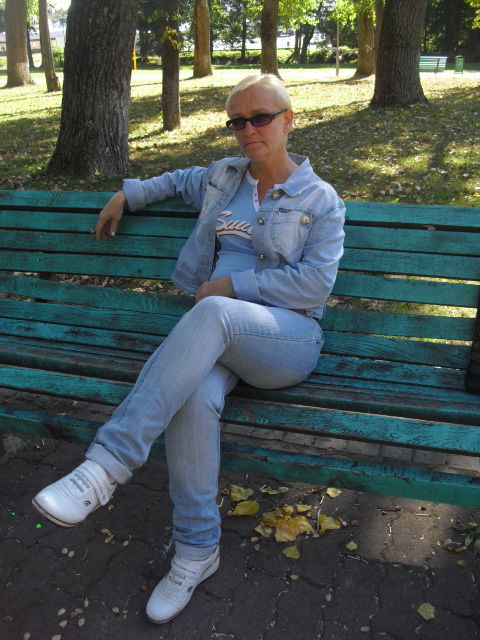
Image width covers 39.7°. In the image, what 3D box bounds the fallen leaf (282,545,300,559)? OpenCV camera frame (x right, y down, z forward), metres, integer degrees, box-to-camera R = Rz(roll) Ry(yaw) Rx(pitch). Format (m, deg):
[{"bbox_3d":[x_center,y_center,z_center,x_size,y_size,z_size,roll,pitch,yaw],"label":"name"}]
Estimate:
[{"bbox_3d":[0.150,0.676,1.944,0.056,0.013,0.050,-1,23,0],"label":"fallen leaf"}]

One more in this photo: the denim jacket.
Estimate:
[{"bbox_3d":[-0.040,-0.205,1.890,0.670,0.490,0.420,7,24,18],"label":"denim jacket"}]

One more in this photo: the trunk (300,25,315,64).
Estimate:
[{"bbox_3d":[4.259,-17.384,42.000,0.800,2.400,0.600,-1,23,0],"label":"trunk"}]

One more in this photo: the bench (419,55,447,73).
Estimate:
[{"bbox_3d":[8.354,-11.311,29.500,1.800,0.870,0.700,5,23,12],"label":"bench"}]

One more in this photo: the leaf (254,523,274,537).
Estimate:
[{"bbox_3d":[0.076,0.641,2.027,0.060,0.015,0.050,-1,23,0],"label":"leaf"}]

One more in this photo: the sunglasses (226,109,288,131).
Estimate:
[{"bbox_3d":[0.053,-0.583,1.915,0.147,0.040,0.142,-1,26,24],"label":"sunglasses"}]

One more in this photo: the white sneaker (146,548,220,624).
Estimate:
[{"bbox_3d":[-0.142,0.704,1.808,0.090,0.100,0.245,16,28,35],"label":"white sneaker"}]

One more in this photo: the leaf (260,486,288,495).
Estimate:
[{"bbox_3d":[0.115,0.572,2.219,0.090,0.020,0.045,-1,23,0],"label":"leaf"}]

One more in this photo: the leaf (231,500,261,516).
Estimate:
[{"bbox_3d":[0.018,0.608,2.142,0.095,0.015,0.075,-1,23,0],"label":"leaf"}]

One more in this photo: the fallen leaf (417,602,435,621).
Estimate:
[{"bbox_3d":[0.489,0.768,1.754,0.046,0.008,0.055,-1,23,0],"label":"fallen leaf"}]

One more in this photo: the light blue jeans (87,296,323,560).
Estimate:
[{"bbox_3d":[-0.055,0.234,2.024,0.455,0.654,0.726,11,25,26],"label":"light blue jeans"}]

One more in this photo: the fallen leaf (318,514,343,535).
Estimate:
[{"bbox_3d":[0.278,0.630,2.045,0.075,0.018,0.090,-1,23,0],"label":"fallen leaf"}]

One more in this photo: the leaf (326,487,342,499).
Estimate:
[{"bbox_3d":[0.314,0.577,2.212,0.052,0.012,0.055,-1,23,0],"label":"leaf"}]

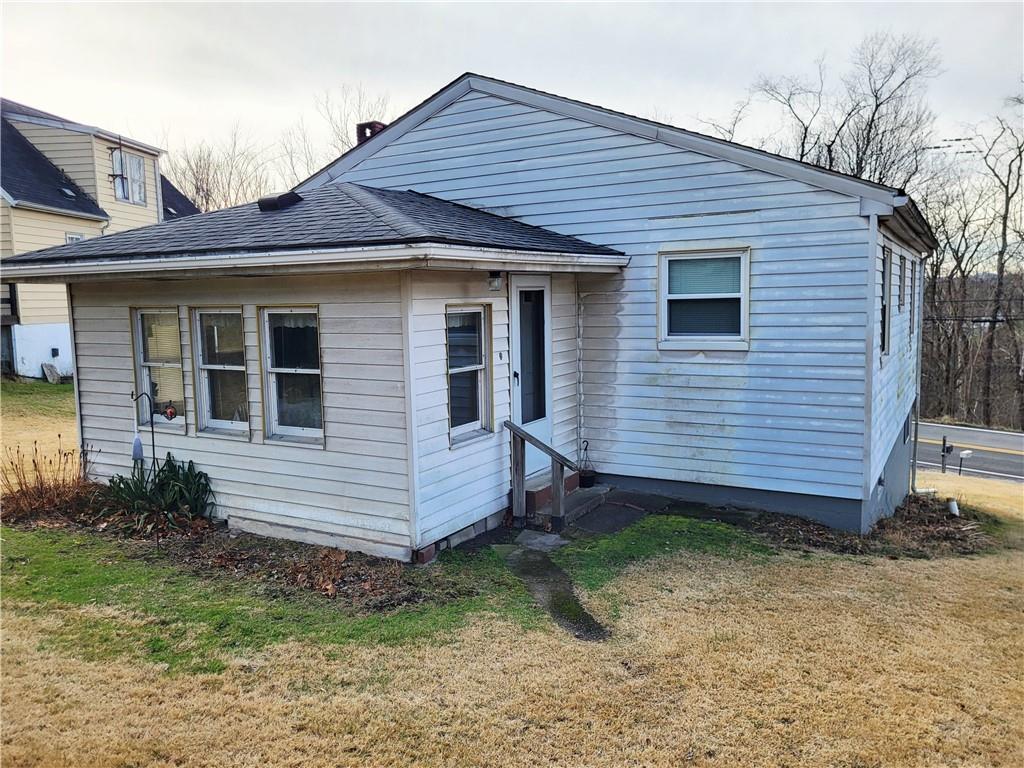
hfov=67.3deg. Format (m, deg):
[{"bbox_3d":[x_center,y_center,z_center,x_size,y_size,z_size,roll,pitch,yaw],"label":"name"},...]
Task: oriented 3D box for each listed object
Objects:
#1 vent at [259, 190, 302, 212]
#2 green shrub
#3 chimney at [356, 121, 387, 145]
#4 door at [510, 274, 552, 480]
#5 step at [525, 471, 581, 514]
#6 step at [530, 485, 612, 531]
[{"bbox_3d":[-2.374,-1.894,7.959,0.320,0.130,0.390,2,27,30],"label":"vent"},{"bbox_3d":[-3.358,0.970,7.261,1.150,0.650,0.680,2,7,30],"label":"green shrub"},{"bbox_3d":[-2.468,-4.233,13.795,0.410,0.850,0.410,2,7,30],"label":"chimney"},{"bbox_3d":[0.209,-0.071,7.865,0.060,2.040,0.880,2,7,30],"label":"door"},{"bbox_3d":[0.336,1.064,7.817,0.310,0.200,0.945,2,7,30],"label":"step"},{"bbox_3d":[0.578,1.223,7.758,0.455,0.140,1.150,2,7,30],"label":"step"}]

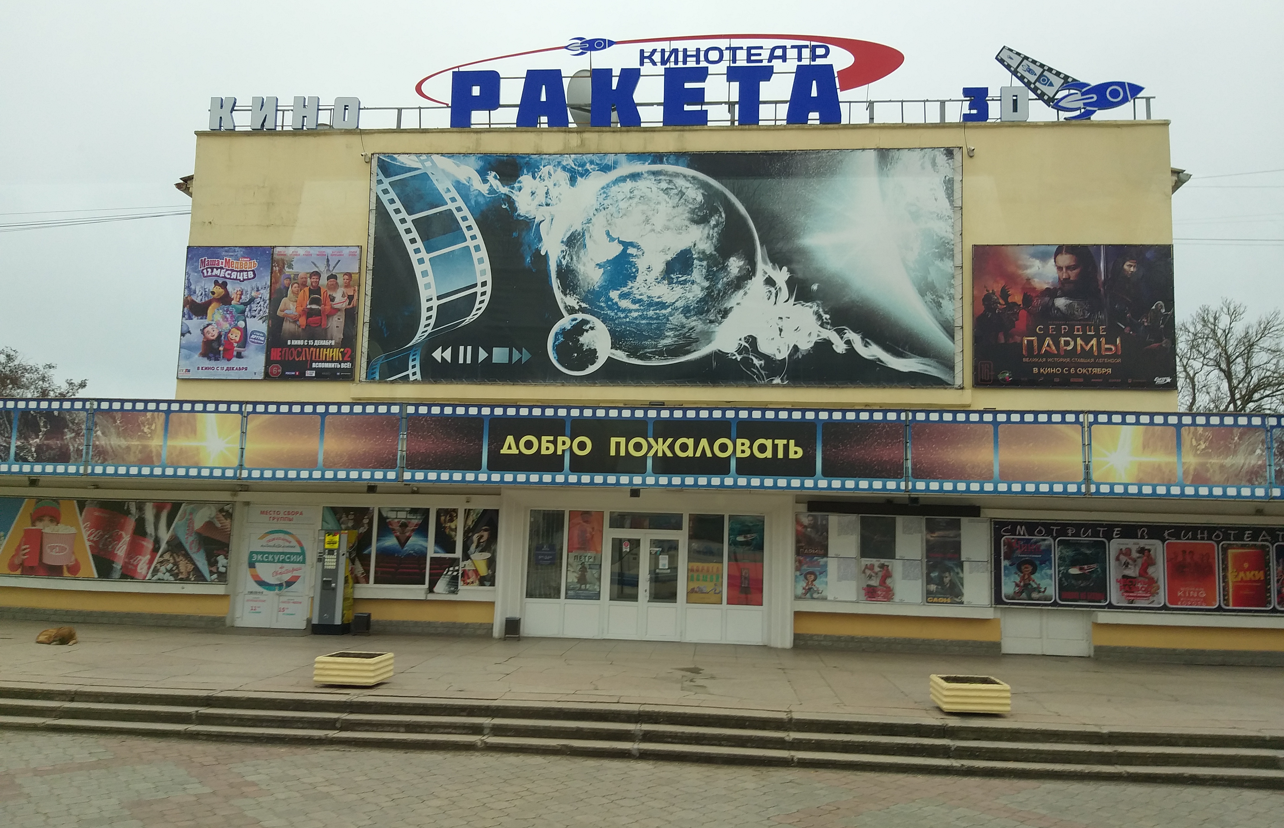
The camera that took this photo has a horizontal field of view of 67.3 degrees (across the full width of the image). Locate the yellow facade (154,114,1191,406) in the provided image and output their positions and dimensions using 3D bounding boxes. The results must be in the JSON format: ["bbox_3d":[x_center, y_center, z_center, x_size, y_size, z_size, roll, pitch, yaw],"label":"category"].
[{"bbox_3d":[0.338,-2.856,18.973,19.164,5.531,0.500,1,-5,5],"label":"yellow facade"}]

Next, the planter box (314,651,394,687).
[{"bbox_3d":[-3.916,3.490,13.181,0.810,0.325,0.780,1,-6,7],"label":"planter box"}]

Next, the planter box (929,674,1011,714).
[{"bbox_3d":[3.971,3.405,11.736,0.760,0.310,0.810,1,-5,5],"label":"planter box"}]

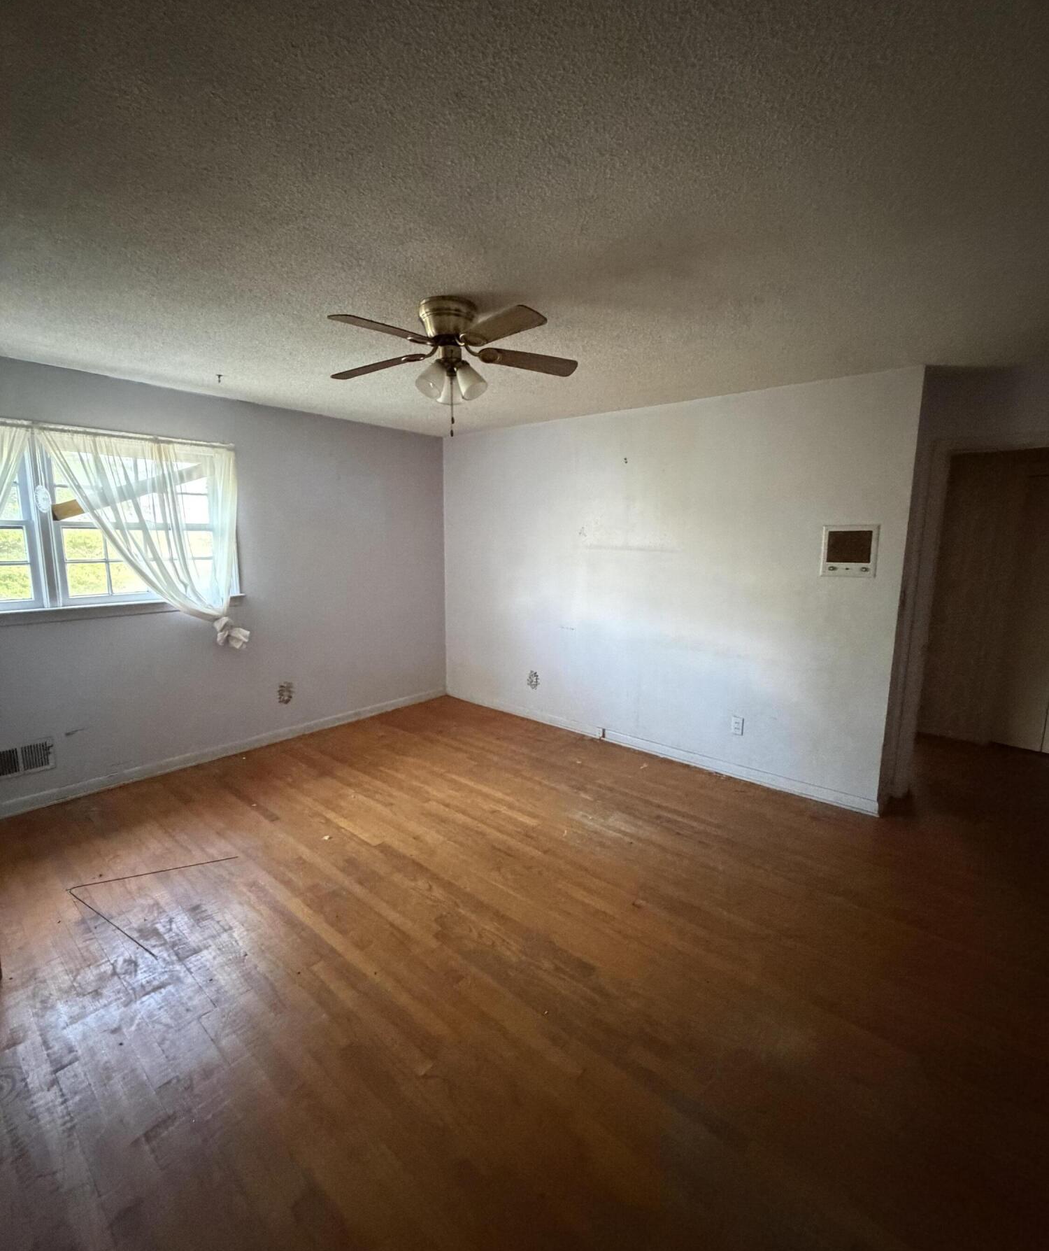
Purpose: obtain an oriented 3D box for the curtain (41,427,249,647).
[{"bbox_3d":[-2.235,-0.449,3.482,0.120,1.350,1.010,8,11,40],"label":"curtain"}]

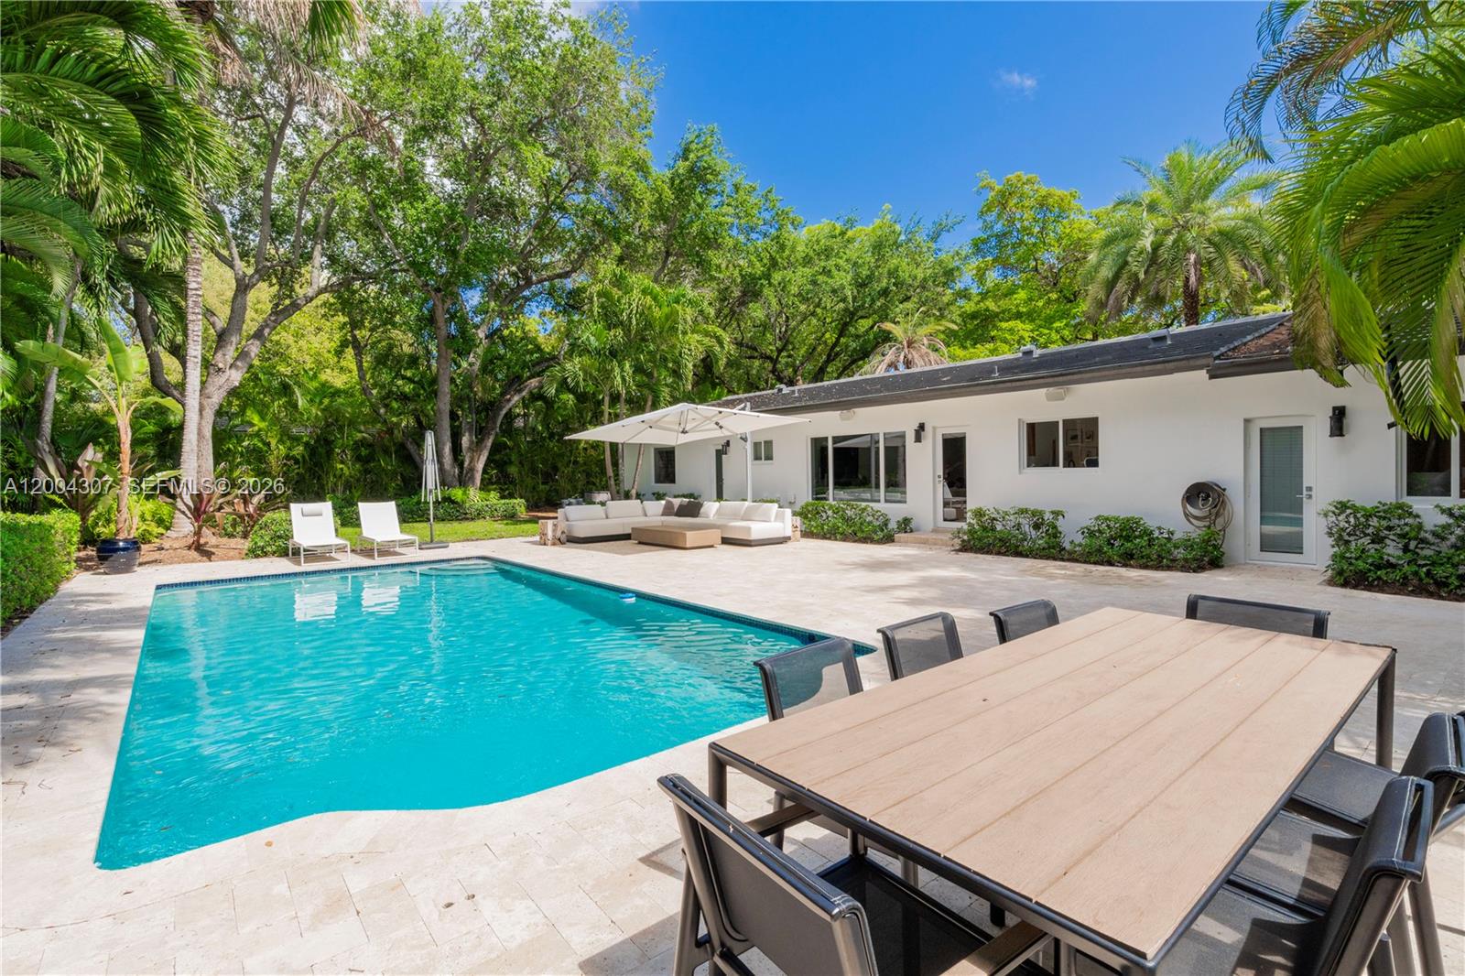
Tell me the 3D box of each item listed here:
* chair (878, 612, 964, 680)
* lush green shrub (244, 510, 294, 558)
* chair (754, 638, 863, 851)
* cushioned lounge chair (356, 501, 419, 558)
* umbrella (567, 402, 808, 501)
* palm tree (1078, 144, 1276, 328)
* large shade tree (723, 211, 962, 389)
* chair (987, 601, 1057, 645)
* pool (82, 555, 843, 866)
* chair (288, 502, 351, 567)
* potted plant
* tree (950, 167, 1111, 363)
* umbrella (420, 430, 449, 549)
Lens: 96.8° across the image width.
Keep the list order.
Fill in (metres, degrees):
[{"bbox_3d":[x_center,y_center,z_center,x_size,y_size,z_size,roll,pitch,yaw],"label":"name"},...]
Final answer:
[{"bbox_3d":[0.950,0.952,2.483,0.570,0.800,0.610,-2,1,-39],"label":"chair"},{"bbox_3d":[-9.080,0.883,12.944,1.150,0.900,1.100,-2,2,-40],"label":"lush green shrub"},{"bbox_3d":[0.486,1.018,2.213,0.570,0.830,0.640,-2,2,-39],"label":"chair"},{"bbox_3d":[-6.929,0.815,13.057,0.730,1.020,1.680,-2,2,-40],"label":"cushioned lounge chair"},{"bbox_3d":[-0.786,-0.354,13.883,3.700,3.100,3.850,0,2,37],"label":"umbrella"},{"bbox_3d":[15.285,-5.493,21.905,5.400,12.360,5.400,0,1,35],"label":"palm tree"},{"bbox_3d":[4.652,-5.516,27.877,10.300,12.600,10.000,-1,1,10],"label":"large shade tree"},{"bbox_3d":[1.601,0.981,2.932,0.570,0.830,0.630,-2,2,-34],"label":"chair"},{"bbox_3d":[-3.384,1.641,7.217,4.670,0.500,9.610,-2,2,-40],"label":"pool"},{"bbox_3d":[-7.628,0.812,11.989,0.710,1.030,1.800,-2,2,-40],"label":"chair"},{"bbox_3d":[-10.503,-0.676,10.798,1.750,4.160,1.500,-2,2,-43],"label":"potted plant"},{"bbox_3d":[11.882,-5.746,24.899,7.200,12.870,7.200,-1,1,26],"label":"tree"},{"bbox_3d":[-6.565,0.011,14.307,0.540,2.560,0.540,-1,1,20],"label":"umbrella"}]

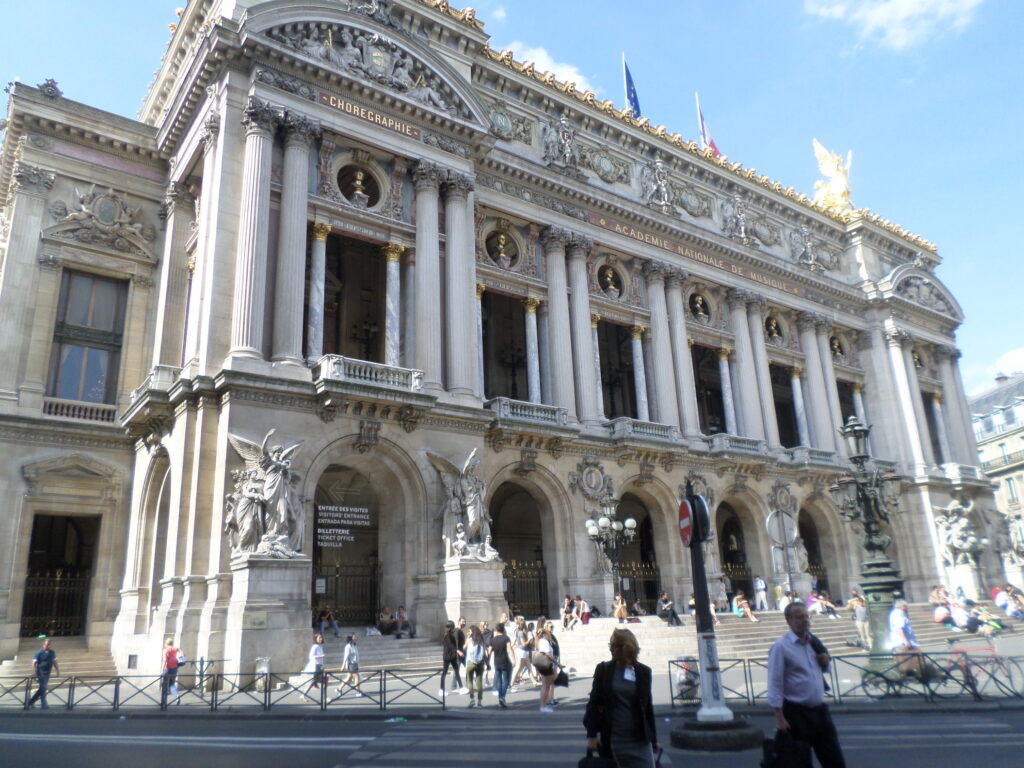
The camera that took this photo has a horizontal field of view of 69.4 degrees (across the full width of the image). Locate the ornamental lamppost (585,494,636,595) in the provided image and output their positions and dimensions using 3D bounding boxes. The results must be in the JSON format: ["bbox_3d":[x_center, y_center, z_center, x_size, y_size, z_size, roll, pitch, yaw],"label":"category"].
[{"bbox_3d":[3.924,6.456,28.126,1.900,4.520,1.900,-2,-17,-1],"label":"ornamental lamppost"}]

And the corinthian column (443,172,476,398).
[{"bbox_3d":[-2.307,-4.768,34.339,1.280,11.156,1.280,10,-21,-35],"label":"corinthian column"}]

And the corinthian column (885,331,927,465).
[{"bbox_3d":[29.527,1.082,55.265,1.270,10.400,1.270,10,-20,-36],"label":"corinthian column"}]

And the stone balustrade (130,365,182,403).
[{"bbox_3d":[-13.398,0.330,27.907,0.950,0.980,3.700,10,-21,-35],"label":"stone balustrade"}]

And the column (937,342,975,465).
[{"bbox_3d":[35.740,2.146,59.763,1.270,10.400,1.270,10,-20,-36],"label":"column"}]

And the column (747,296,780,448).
[{"bbox_3d":[16.109,-0.805,47.356,1.250,10.450,1.250,10,-21,-35],"label":"column"}]

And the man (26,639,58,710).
[{"bbox_3d":[-12.552,7.768,19.804,0.550,1.750,0.560,-12,-19,29],"label":"man"}]

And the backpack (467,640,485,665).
[{"bbox_3d":[-0.780,5.737,15.800,0.320,0.450,0.200,3,-18,-17],"label":"backpack"}]

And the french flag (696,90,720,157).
[{"bbox_3d":[15.231,-19.751,57.574,1.700,4.000,0.700,10,-21,-35],"label":"french flag"}]

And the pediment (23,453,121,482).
[{"bbox_3d":[-17.555,3.306,29.694,3.400,1.150,0.500,10,-20,-34],"label":"pediment"}]

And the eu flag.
[{"bbox_3d":[8.136,-19.781,49.883,1.300,4.400,0.800,10,-20,-36],"label":"eu flag"}]

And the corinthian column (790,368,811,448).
[{"bbox_3d":[19.523,1.731,50.020,0.760,5.880,0.760,10,-21,-35],"label":"corinthian column"}]

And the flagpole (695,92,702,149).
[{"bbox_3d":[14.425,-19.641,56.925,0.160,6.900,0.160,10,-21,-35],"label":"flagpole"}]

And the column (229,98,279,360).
[{"bbox_3d":[-9.447,-5.591,27.047,1.270,10.400,1.270,10,-20,-36],"label":"column"}]

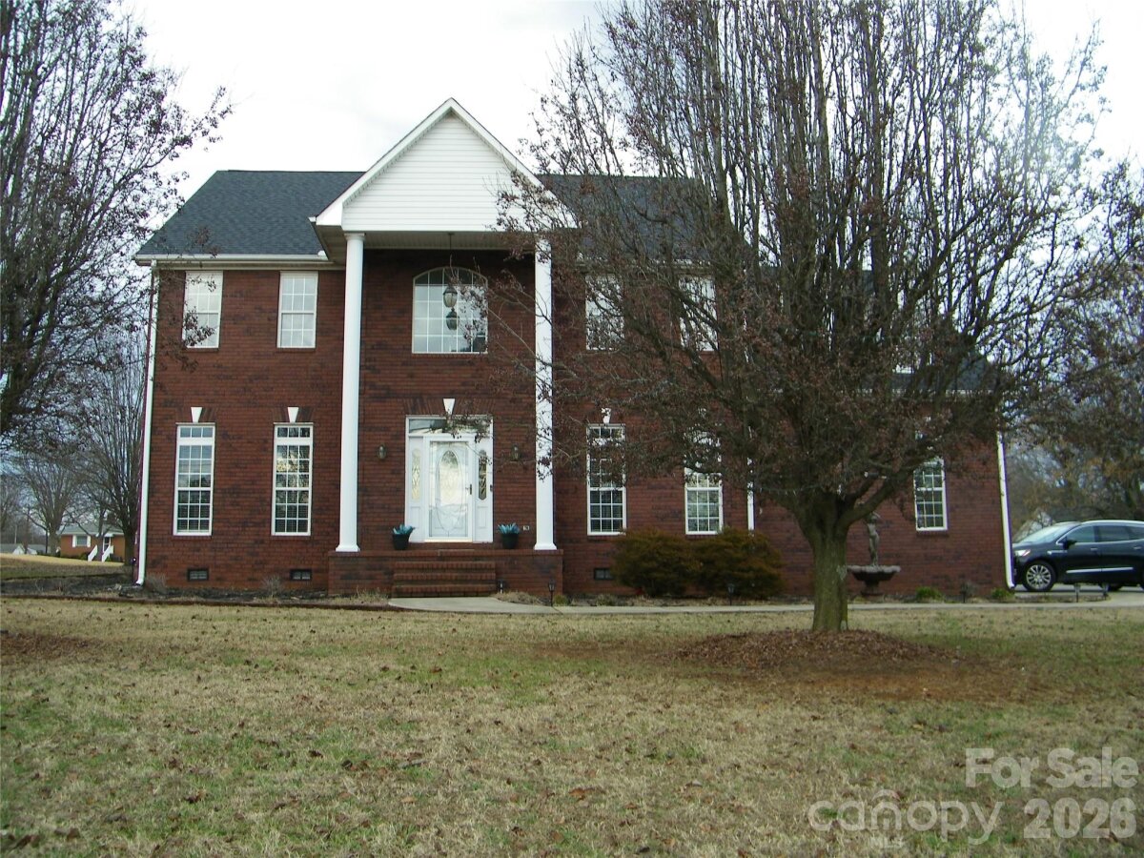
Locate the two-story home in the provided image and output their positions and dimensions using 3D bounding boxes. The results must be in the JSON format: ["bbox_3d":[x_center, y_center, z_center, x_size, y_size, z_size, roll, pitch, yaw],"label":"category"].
[{"bbox_3d":[0.364,-1.492,22.391,18.600,10.400,12.000,0,-8,-3],"label":"two-story home"}]

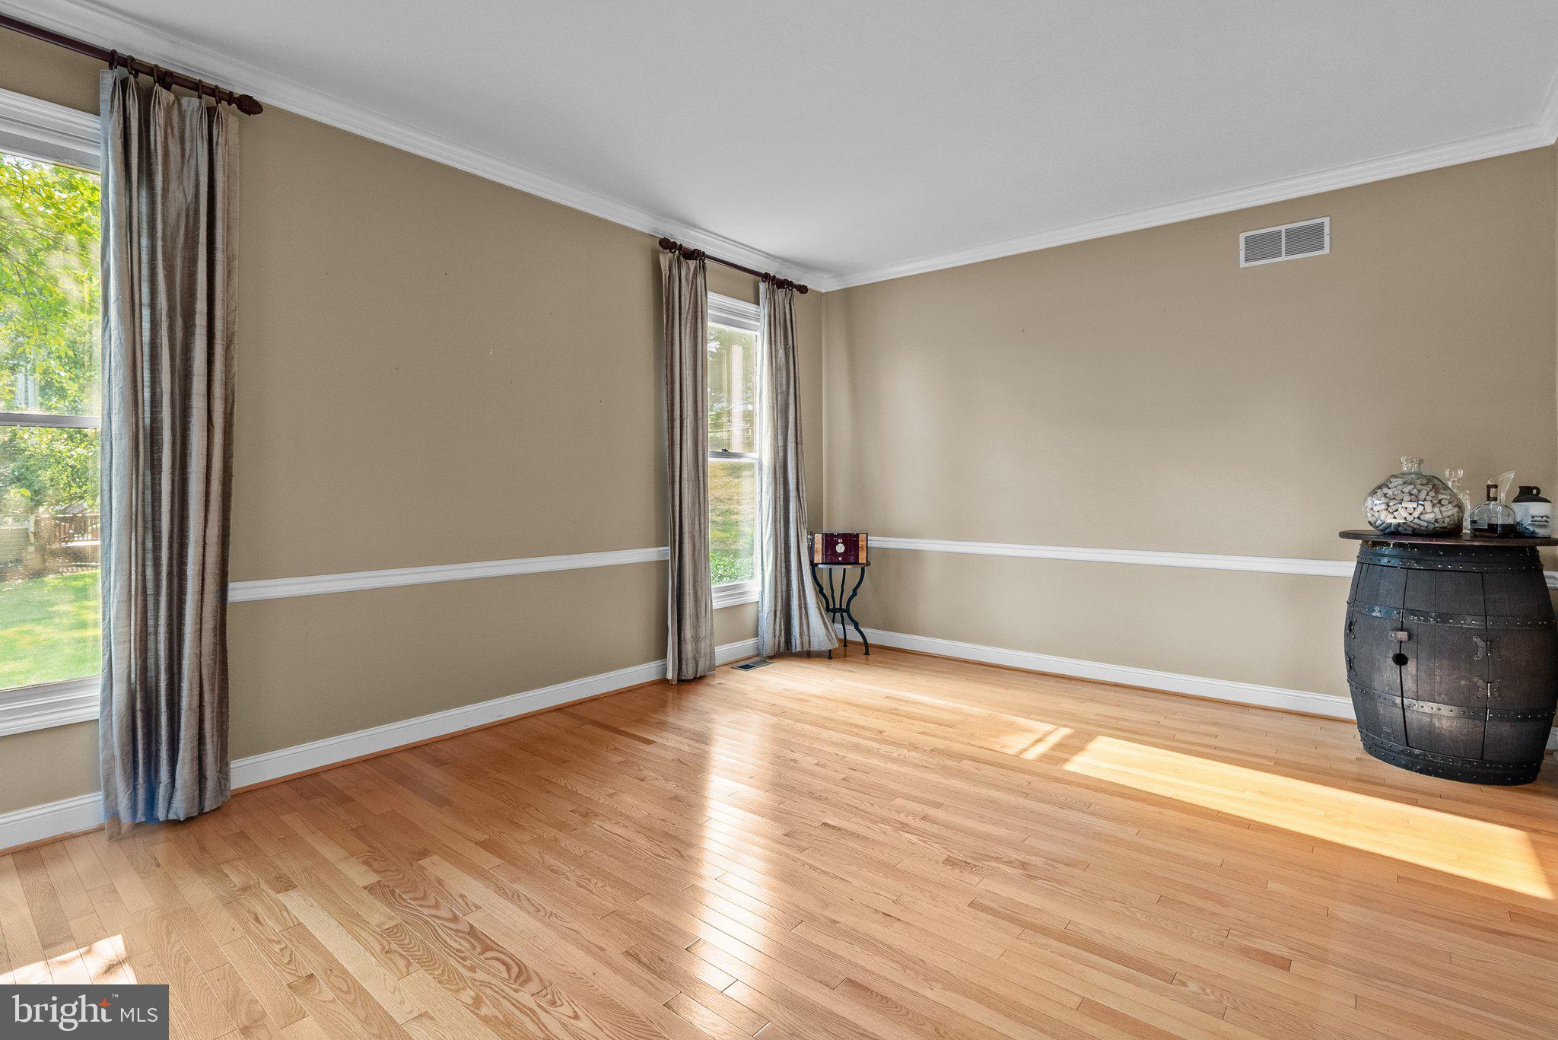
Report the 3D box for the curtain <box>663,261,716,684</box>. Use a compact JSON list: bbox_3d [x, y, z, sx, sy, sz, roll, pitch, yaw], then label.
[{"bbox_3d":[-0.549,-0.320,4.481,0.140,2.560,0.380,1,2,40],"label":"curtain"}]

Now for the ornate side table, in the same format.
[{"bbox_3d":[0.417,0.621,5.155,0.420,0.615,0.420,0,1,0],"label":"ornate side table"}]

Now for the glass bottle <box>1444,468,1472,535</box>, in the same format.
[{"bbox_3d":[3.016,-0.084,3.280,0.105,0.280,0.105,1,2,40],"label":"glass bottle"}]

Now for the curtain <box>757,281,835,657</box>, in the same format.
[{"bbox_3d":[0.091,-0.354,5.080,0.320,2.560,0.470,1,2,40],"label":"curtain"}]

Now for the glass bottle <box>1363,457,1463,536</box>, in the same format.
[{"bbox_3d":[2.798,-0.107,3.250,0.335,0.335,0.335,1,2,40],"label":"glass bottle"}]

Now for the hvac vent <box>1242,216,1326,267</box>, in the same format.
[{"bbox_3d":[2.606,-1.430,3.800,0.385,0.184,0.025,1,2,40],"label":"hvac vent"}]

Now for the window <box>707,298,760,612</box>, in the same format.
[{"bbox_3d":[-0.332,-0.456,4.919,0.110,2.060,0.870,1,2,40],"label":"window"}]

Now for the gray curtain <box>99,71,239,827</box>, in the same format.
[{"bbox_3d":[-2.133,-0.231,2.586,0.140,2.560,0.380,1,2,40],"label":"gray curtain"}]

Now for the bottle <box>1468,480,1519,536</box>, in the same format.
[{"bbox_3d":[3.003,-0.040,3.090,0.135,0.217,0.140,-1,2,-41],"label":"bottle"}]

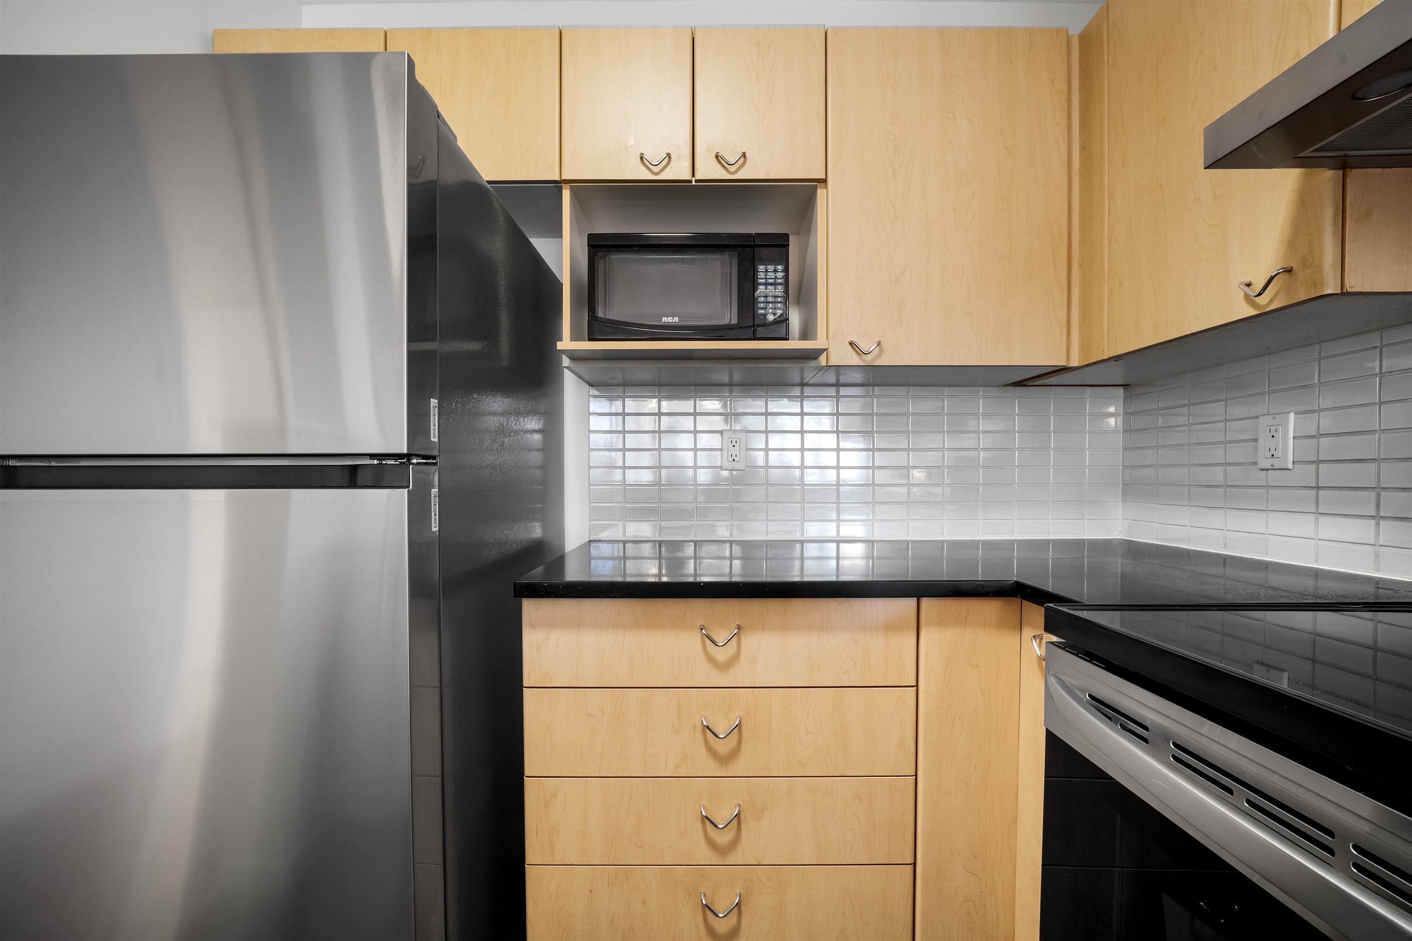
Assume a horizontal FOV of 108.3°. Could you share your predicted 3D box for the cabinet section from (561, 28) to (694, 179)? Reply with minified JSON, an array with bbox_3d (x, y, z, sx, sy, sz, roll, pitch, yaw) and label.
[{"bbox_3d":[-0.189,-0.871,1.363,0.314,0.366,0.295,0,-1,0],"label":"cabinet section"}]

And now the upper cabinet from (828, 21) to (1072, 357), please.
[{"bbox_3d":[0.580,-0.656,1.363,0.581,0.809,0.283,0,0,0],"label":"upper cabinet"}]

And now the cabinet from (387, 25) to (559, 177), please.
[{"bbox_3d":[-0.558,-0.876,1.363,0.418,0.367,0.283,0,0,0],"label":"cabinet"}]

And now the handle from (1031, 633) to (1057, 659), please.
[{"bbox_3d":[0.571,0.301,0.846,0.025,0.042,0.074,0,0,0],"label":"handle"}]

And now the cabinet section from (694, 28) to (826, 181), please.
[{"bbox_3d":[0.127,-0.871,1.363,0.315,0.366,0.295,0,-1,0],"label":"cabinet section"}]

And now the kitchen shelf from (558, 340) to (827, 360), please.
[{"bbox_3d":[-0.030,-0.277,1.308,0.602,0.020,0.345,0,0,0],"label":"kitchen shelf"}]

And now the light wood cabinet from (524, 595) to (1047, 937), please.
[{"bbox_3d":[0.132,0.641,1.205,0.937,0.818,0.570,0,0,0],"label":"light wood cabinet"}]

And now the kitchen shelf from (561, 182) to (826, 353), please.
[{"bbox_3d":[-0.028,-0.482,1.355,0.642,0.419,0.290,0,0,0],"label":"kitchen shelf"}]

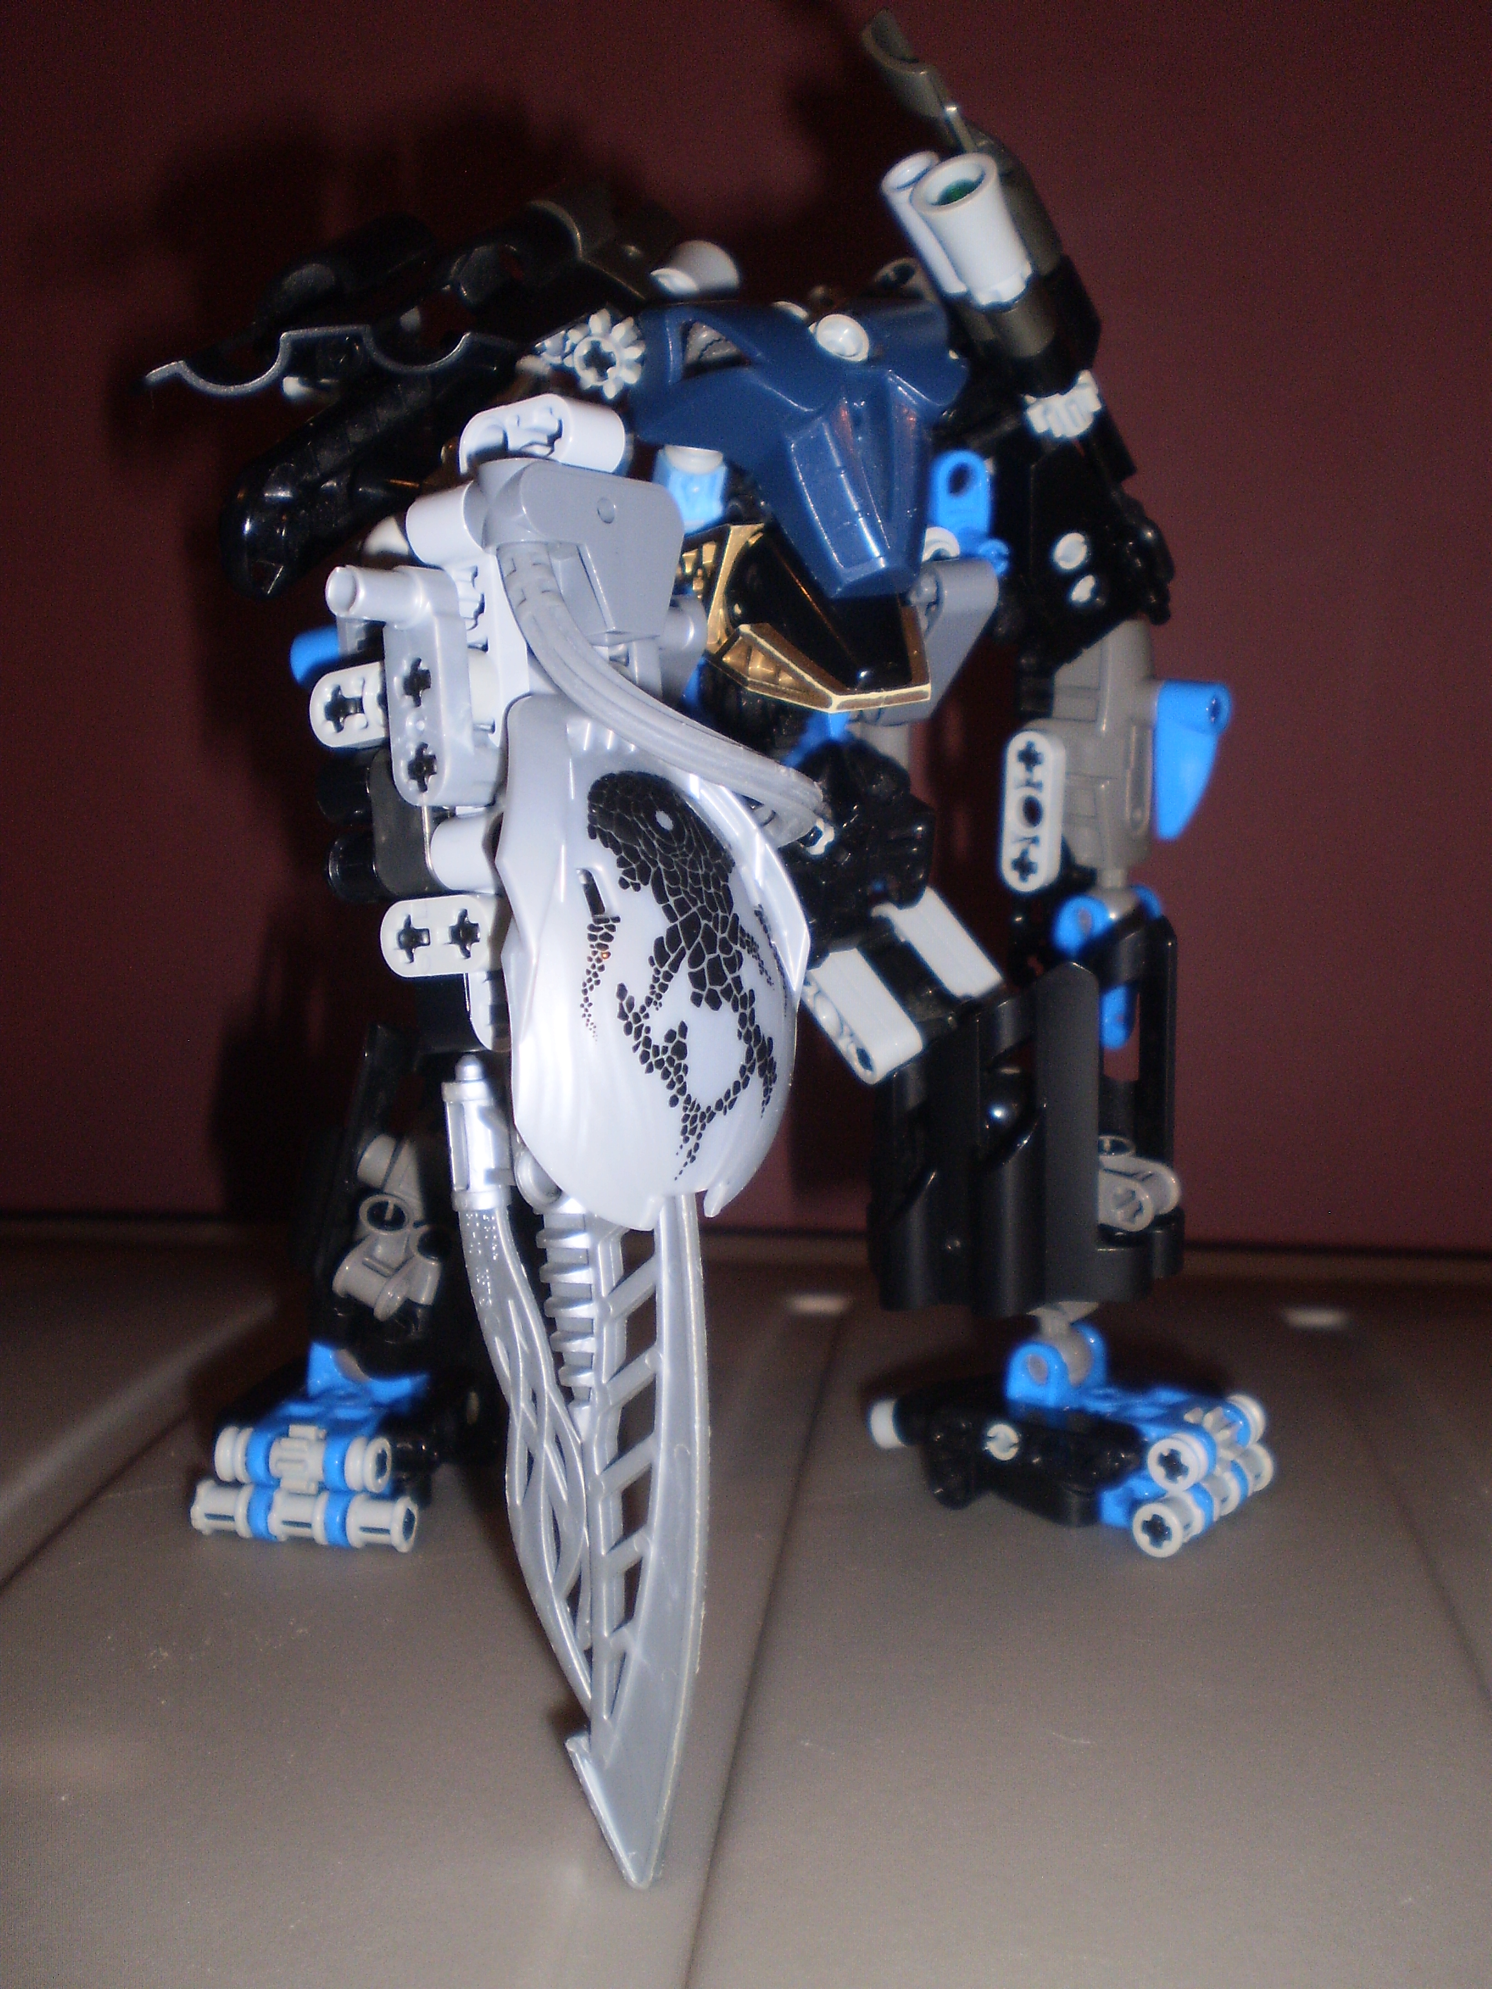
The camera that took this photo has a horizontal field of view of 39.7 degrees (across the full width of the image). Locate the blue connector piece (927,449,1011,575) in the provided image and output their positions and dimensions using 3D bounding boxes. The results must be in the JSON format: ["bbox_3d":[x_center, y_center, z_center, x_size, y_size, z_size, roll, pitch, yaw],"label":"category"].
[{"bbox_3d":[0.031,-0.067,0.289,0.011,0.018,0.009,-3,6,-25],"label":"blue connector piece"}]

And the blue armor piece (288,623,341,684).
[{"bbox_3d":[-0.066,-0.046,0.318,0.009,0.024,0.008,-3,6,-25],"label":"blue armor piece"}]

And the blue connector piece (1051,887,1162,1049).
[{"bbox_3d":[0.054,-0.004,0.310,0.009,0.024,0.015,9,13,41],"label":"blue connector piece"}]

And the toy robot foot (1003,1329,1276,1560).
[{"bbox_3d":[0.056,0.063,0.302,0.032,0.025,0.032,4,7,37],"label":"toy robot foot"}]

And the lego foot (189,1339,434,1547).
[{"bbox_3d":[-0.058,0.063,0.298,0.032,0.025,0.032,1,5,16],"label":"lego foot"}]

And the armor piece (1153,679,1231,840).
[{"bbox_3d":[0.066,-0.035,0.306,0.009,0.024,0.008,2,6,20],"label":"armor piece"}]

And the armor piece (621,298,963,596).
[{"bbox_3d":[0.006,-0.070,0.264,0.038,0.034,0.027,-3,18,-30],"label":"armor piece"}]

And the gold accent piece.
[{"bbox_3d":[0.007,-0.048,0.264,0.027,0.021,0.023,-3,18,-30],"label":"gold accent piece"}]

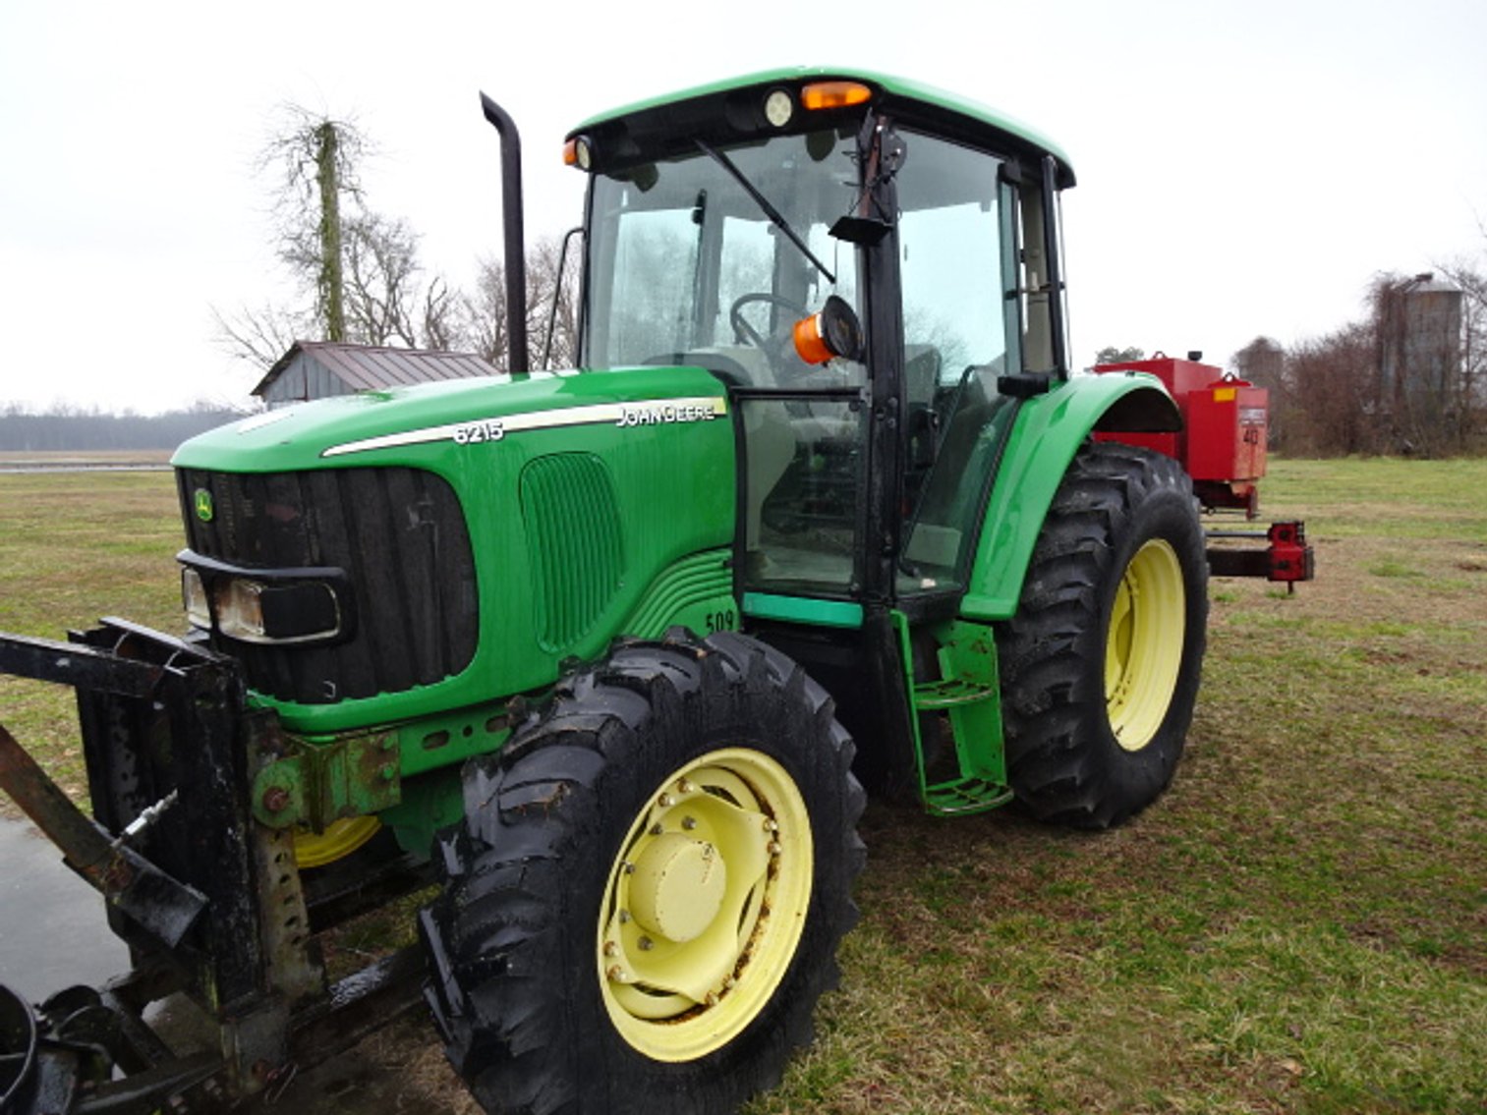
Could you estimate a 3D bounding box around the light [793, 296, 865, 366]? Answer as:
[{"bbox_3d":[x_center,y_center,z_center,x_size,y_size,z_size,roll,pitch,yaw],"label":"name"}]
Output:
[{"bbox_3d":[0.242,-0.664,3.000,0.165,0.175,0.175,-14,-2,31],"label":"light"}]

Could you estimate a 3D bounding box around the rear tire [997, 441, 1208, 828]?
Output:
[{"bbox_3d":[1.430,0.328,4.172,0.470,1.540,1.550,5,8,41],"label":"rear tire"}]

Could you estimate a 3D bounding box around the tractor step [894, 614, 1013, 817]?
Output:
[{"bbox_3d":[0.684,0.489,3.416,0.280,0.650,0.360,5,8,41],"label":"tractor step"}]

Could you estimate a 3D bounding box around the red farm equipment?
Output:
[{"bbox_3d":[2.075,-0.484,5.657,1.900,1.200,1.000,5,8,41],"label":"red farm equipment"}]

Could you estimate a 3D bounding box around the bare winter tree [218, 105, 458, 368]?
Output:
[{"bbox_3d":[-13.953,-8.809,35.686,8.600,13.000,7.500,-2,7,-21],"label":"bare winter tree"}]

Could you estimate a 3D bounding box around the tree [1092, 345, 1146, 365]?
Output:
[{"bbox_3d":[33.851,-13.825,93.156,5.300,10.800,5.300,2,6,20],"label":"tree"}]

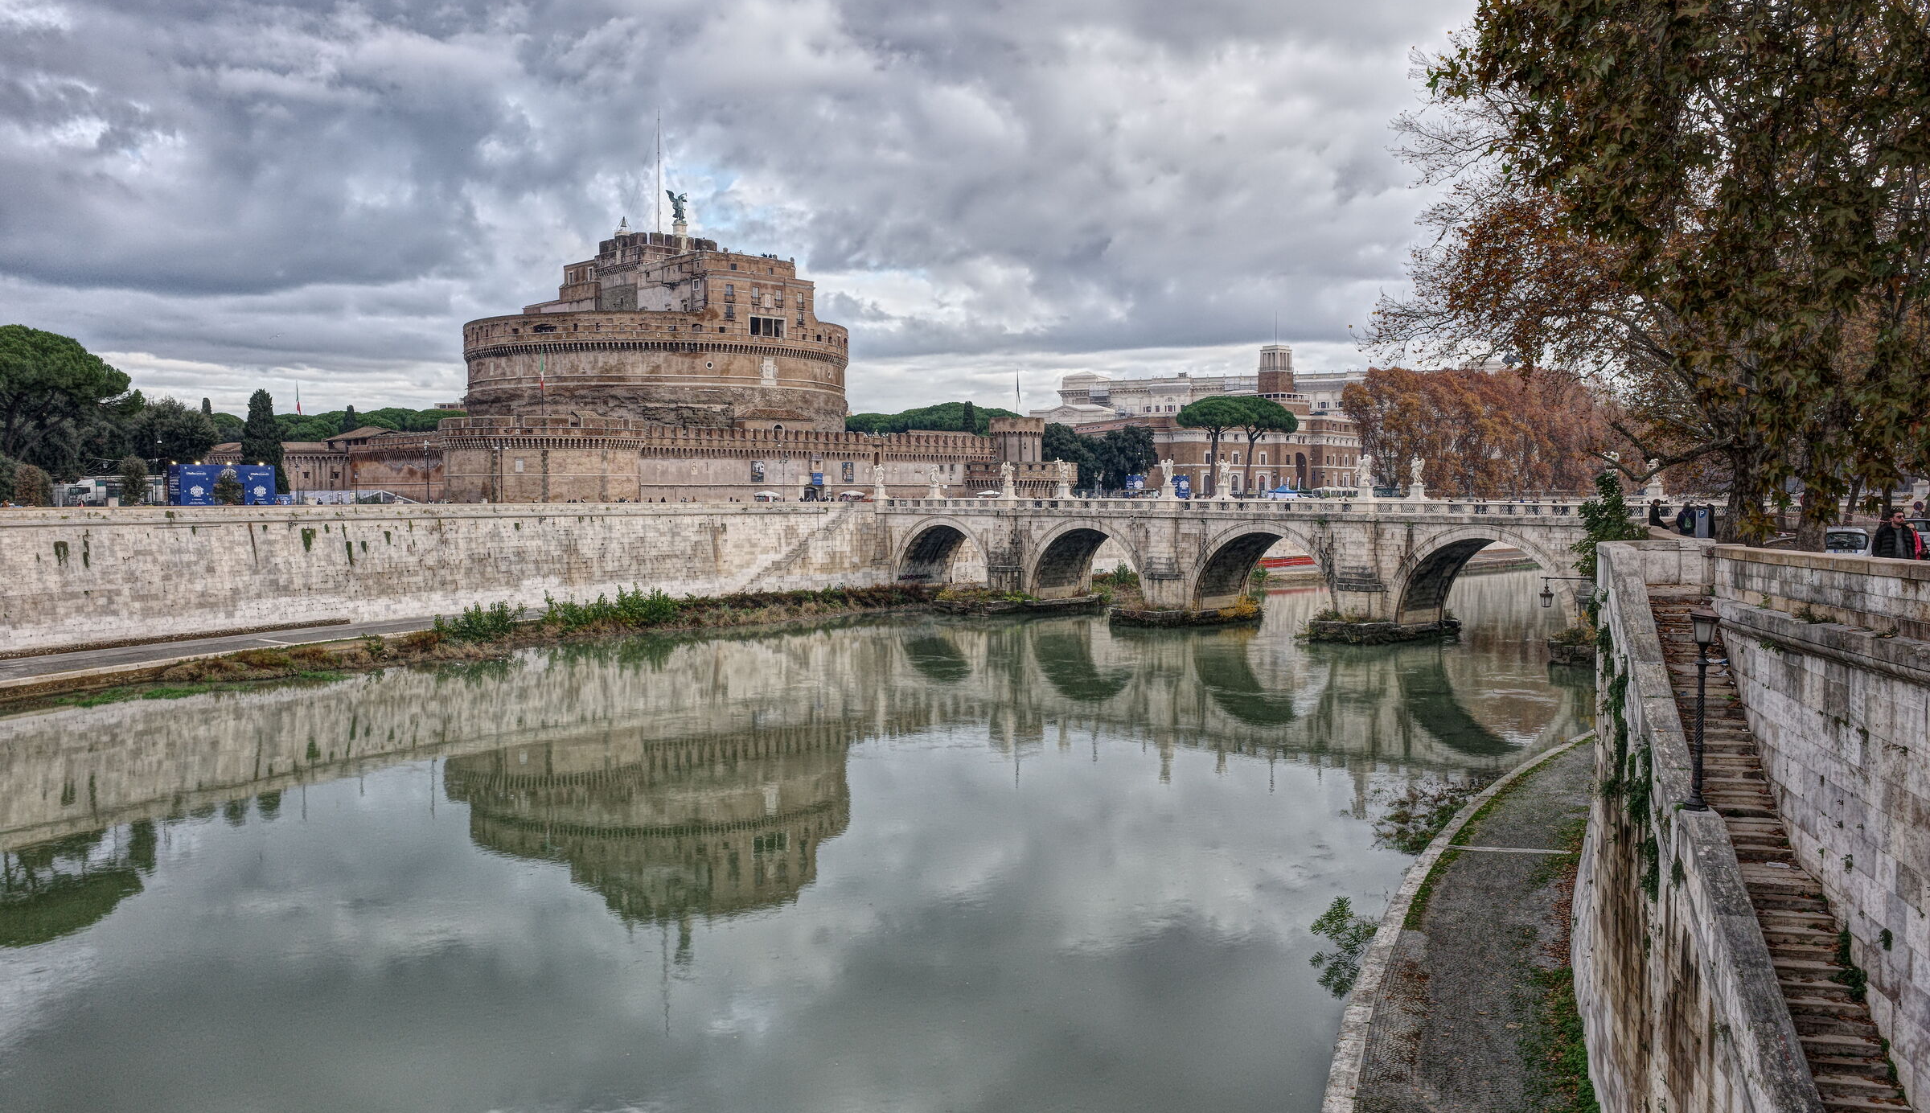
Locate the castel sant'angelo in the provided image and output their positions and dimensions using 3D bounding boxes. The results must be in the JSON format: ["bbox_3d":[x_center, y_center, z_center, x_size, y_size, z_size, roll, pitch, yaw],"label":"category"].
[{"bbox_3d":[-53.000,-33.563,260.994,100.000,51.000,100.000,-2,3,-44],"label":"castel sant'angelo"}]

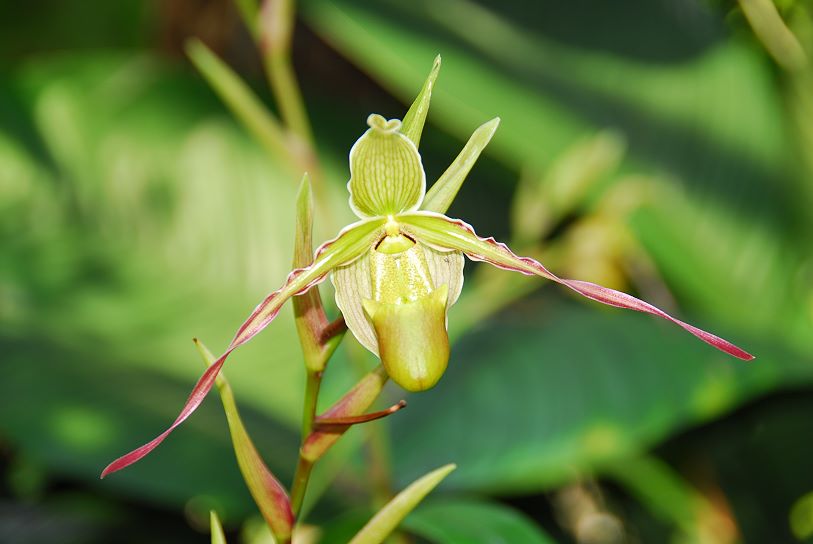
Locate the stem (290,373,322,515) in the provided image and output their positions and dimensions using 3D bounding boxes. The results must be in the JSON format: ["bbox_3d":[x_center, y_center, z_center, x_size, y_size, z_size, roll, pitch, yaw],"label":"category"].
[{"bbox_3d":[-0.026,0.044,0.905,0.004,0.037,0.004,7,0,0],"label":"stem"}]

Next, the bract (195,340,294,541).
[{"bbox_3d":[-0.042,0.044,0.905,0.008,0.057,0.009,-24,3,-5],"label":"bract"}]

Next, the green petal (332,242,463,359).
[{"bbox_3d":[-0.002,0.007,0.883,0.033,0.031,0.014,-2,6,-3],"label":"green petal"}]

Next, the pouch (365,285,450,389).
[{"bbox_3d":[0.000,0.016,0.865,0.021,0.027,0.021,-5,6,-5],"label":"pouch"}]

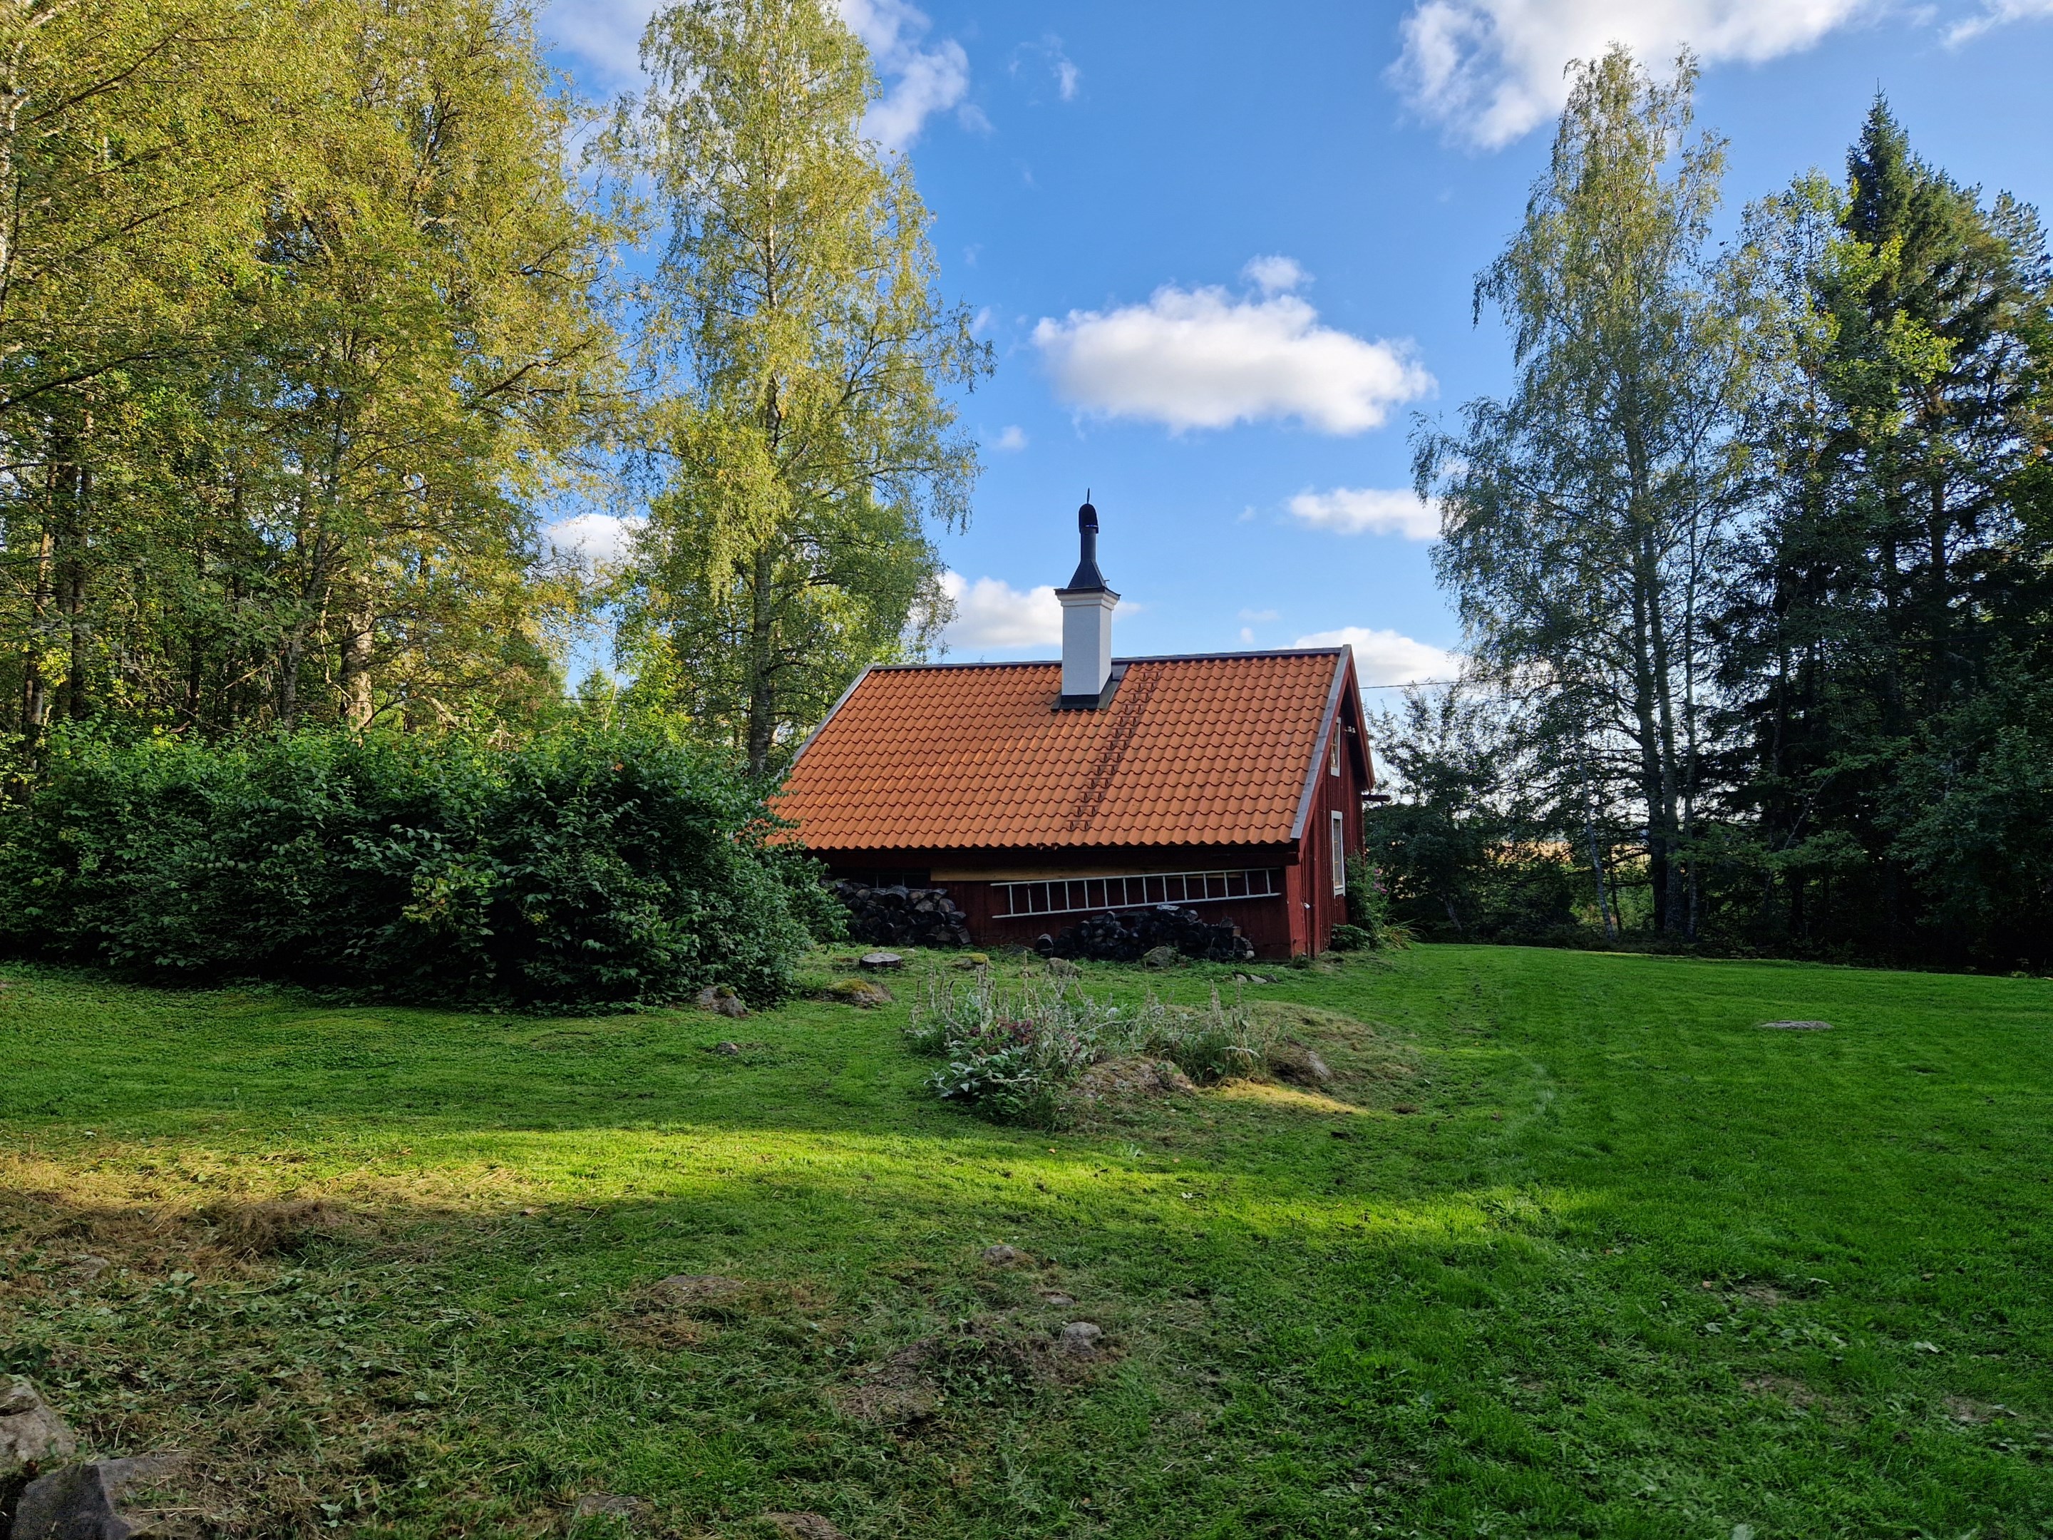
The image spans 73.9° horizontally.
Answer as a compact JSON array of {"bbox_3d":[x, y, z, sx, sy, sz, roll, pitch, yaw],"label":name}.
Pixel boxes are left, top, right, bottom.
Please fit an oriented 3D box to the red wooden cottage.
[{"bbox_3d":[0.938,-0.896,22.857,8.600,7.200,7.700,-1,-3,21],"label":"red wooden cottage"}]

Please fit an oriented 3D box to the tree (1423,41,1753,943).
[{"bbox_3d":[10.493,-5.399,25.642,6.400,16.900,6.200,0,-3,0],"label":"tree"}]

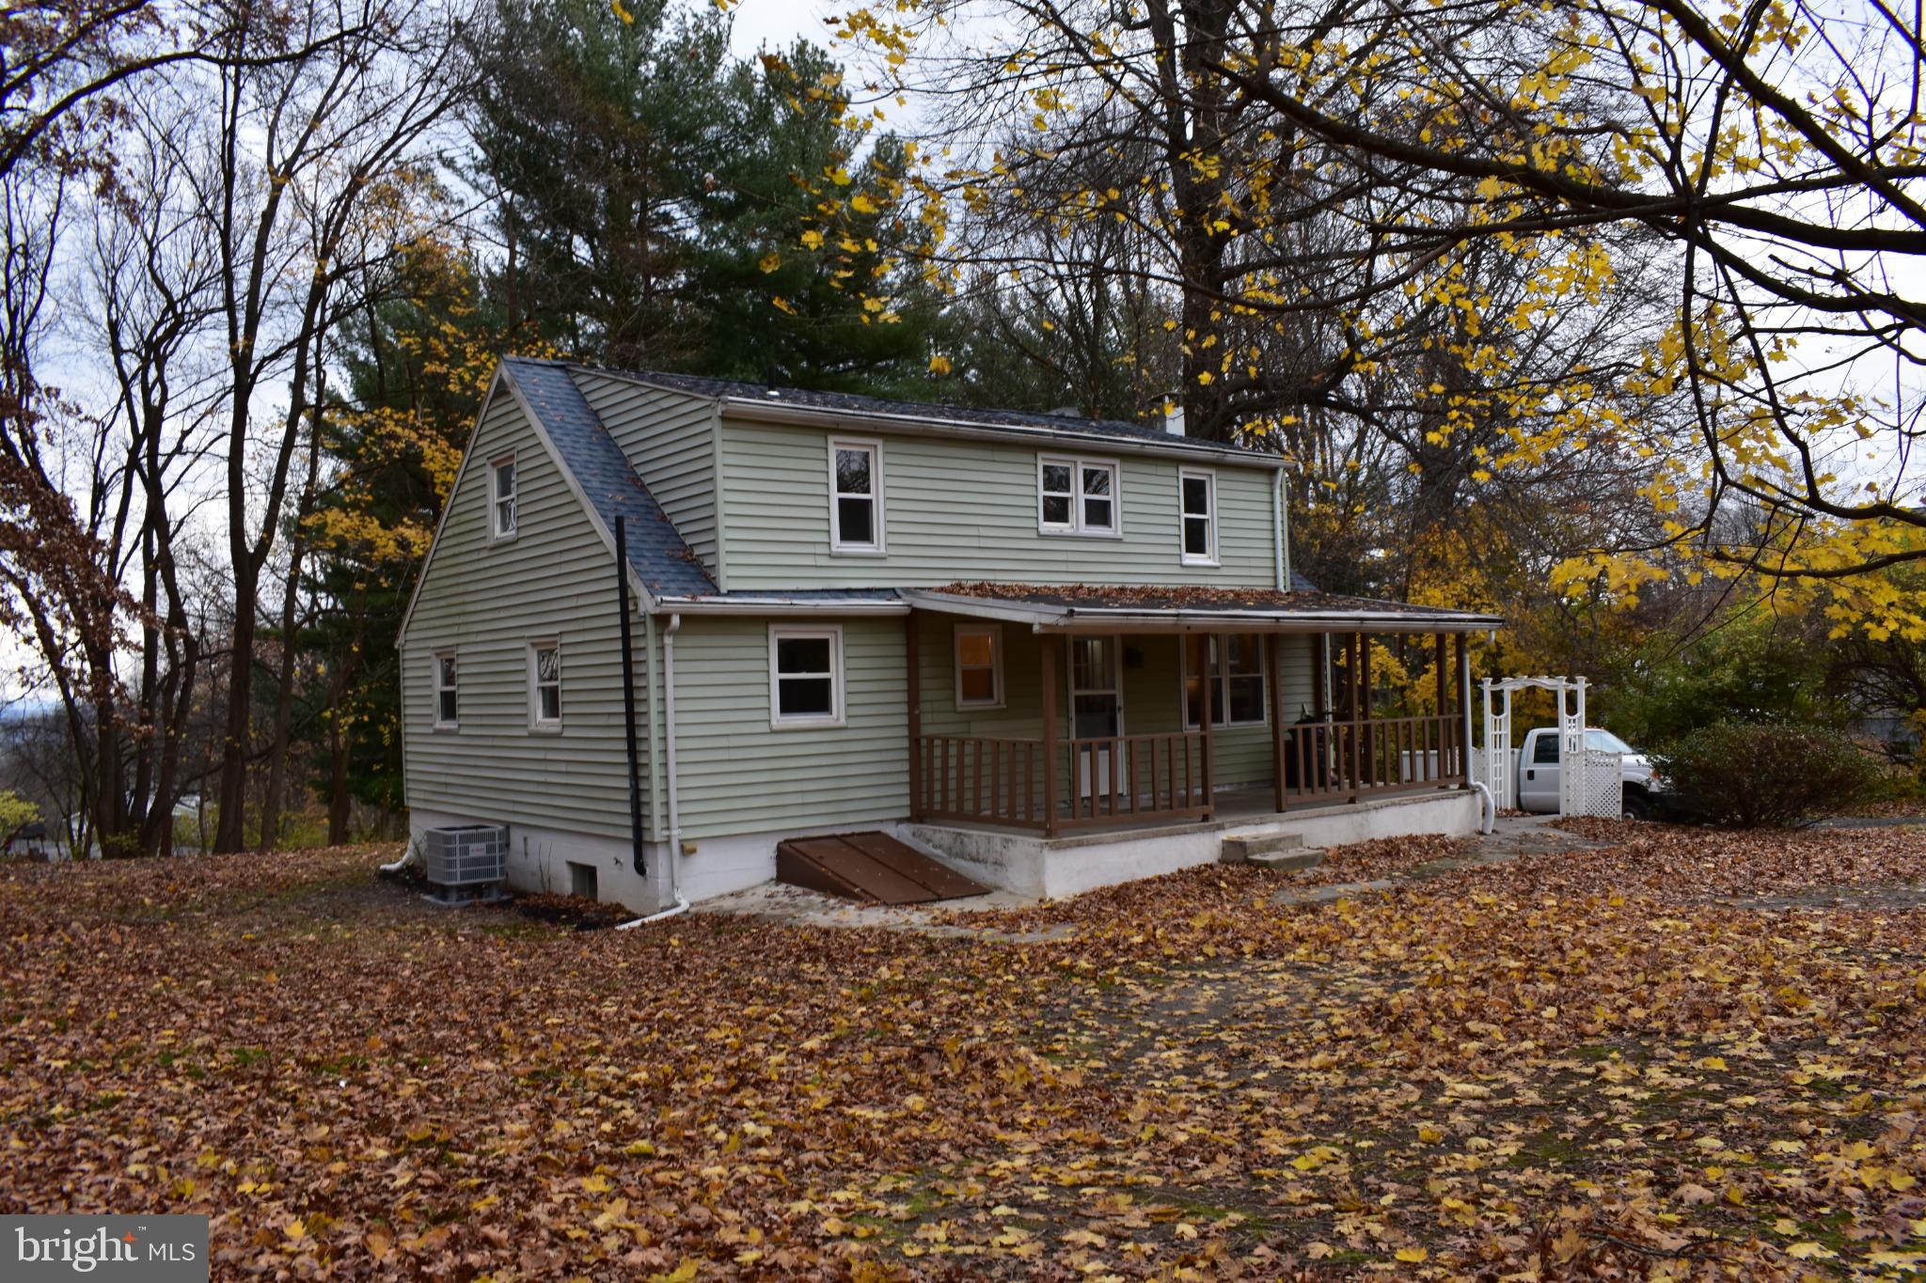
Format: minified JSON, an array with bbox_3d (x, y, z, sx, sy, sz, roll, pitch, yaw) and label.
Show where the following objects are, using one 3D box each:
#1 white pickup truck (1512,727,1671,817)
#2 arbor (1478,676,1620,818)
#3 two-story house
[{"bbox_3d":[11.651,2.738,28.791,2.050,2.000,5.850,-1,-2,-42],"label":"white pickup truck"},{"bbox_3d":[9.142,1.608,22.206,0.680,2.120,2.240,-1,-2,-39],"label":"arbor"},{"bbox_3d":[-0.353,-0.357,19.322,10.900,6.180,10.100,-1,-2,-39],"label":"two-story house"}]

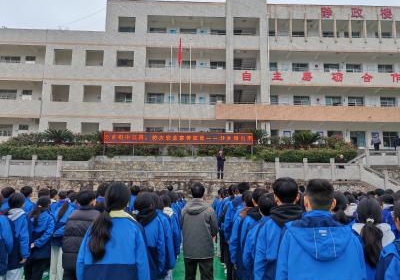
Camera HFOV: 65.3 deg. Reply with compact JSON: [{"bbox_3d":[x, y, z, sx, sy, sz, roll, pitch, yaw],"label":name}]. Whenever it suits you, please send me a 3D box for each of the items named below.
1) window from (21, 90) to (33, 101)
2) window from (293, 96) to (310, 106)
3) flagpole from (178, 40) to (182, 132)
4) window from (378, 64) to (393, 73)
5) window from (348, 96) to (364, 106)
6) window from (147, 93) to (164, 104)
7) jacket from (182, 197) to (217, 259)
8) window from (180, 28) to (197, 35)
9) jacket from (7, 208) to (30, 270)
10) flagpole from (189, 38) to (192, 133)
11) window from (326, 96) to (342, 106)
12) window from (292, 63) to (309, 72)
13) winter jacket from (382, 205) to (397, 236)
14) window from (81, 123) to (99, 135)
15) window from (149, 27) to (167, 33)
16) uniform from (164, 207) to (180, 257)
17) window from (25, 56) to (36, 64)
[{"bbox_3d":[-16.699,-4.312,30.172,0.909,1.000,0.120,1,-9,-1],"label":"window"},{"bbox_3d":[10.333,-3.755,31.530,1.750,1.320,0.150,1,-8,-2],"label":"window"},{"bbox_3d":[-1.692,-4.143,26.069,0.120,9.000,0.120,1,-8,0],"label":"flagpole"},{"bbox_3d":[19.071,-6.930,31.941,1.512,1.500,0.120,1,-9,-1],"label":"window"},{"bbox_3d":[15.731,-3.561,31.341,1.561,1.500,0.120,1,-9,-1],"label":"window"},{"bbox_3d":[-4.357,-3.881,30.915,1.635,1.500,0.120,1,-9,-1],"label":"window"},{"bbox_3d":[-0.007,1.154,4.070,0.500,0.740,0.310,0,-8,1],"label":"jacket"},{"bbox_3d":[-1.166,-10.665,32.039,1.657,1.450,0.120,1,-9,-1],"label":"window"},{"bbox_3d":[-2.082,1.123,3.520,0.410,0.690,0.280,-2,-9,20],"label":"jacket"},{"bbox_3d":[-0.821,-4.203,26.124,0.120,9.000,0.120,1,-8,0],"label":"flagpole"},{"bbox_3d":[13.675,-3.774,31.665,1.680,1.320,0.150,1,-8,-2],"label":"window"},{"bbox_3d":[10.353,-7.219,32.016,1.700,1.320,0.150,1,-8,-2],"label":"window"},{"bbox_3d":[3.648,1.544,6.022,0.470,0.660,0.300,2,-9,-8],"label":"winter jacket"},{"bbox_3d":[-9.912,-0.791,28.148,1.615,1.550,0.200,1,-9,-1],"label":"window"},{"bbox_3d":[-4.315,-10.746,31.977,1.763,1.450,0.120,1,-9,-1],"label":"window"},{"bbox_3d":[-0.462,1.275,4.300,0.420,0.690,0.290,0,-8,6],"label":"uniform"},{"bbox_3d":[-16.691,-7.739,30.702,0.973,1.000,0.120,1,-9,-1],"label":"window"}]

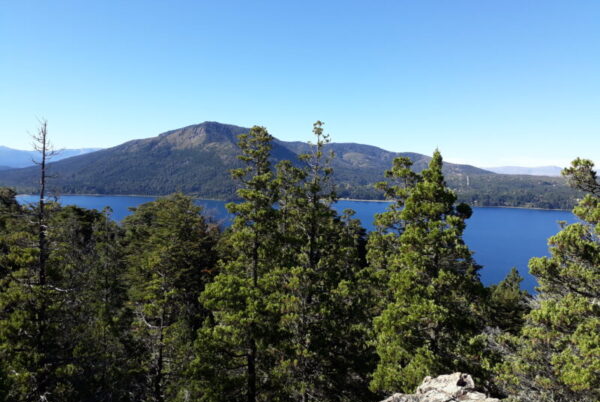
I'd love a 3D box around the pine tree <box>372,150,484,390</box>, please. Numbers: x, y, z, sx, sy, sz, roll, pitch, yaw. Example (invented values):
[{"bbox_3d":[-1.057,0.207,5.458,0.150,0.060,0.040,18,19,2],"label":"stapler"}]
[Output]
[{"bbox_3d":[3.814,2.288,14.000,3.530,7.600,3.530,1,2,0],"label":"pine tree"}]

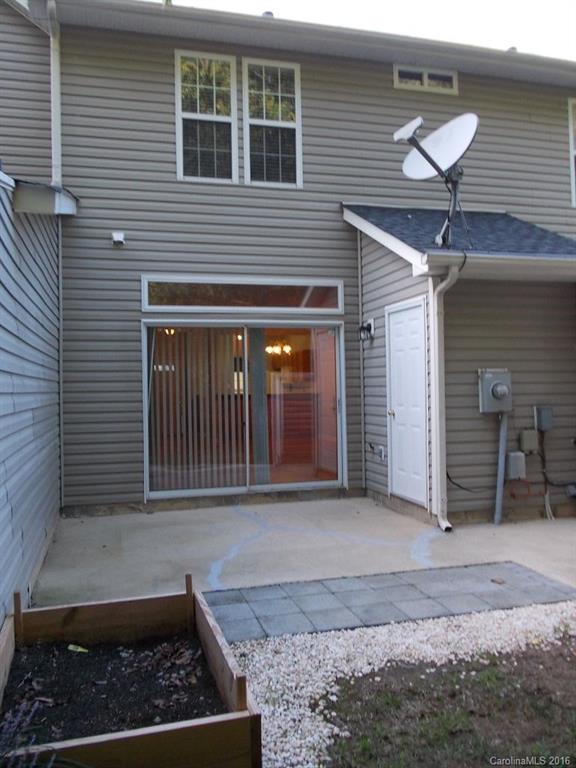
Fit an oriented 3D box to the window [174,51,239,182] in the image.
[{"bbox_3d":[-0.943,-3.118,7.267,0.716,1.516,0.080,-1,0,-15],"label":"window"}]

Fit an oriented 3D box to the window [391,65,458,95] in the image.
[{"bbox_3d":[1.782,-3.912,7.981,0.895,0.305,0.080,-1,0,-15],"label":"window"}]

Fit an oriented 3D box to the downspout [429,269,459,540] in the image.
[{"bbox_3d":[1.504,0.157,5.760,0.115,2.440,0.400,-1,0,-15],"label":"downspout"}]

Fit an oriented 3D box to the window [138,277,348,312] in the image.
[{"bbox_3d":[-0.488,-1.054,7.364,2.420,0.424,0.080,-1,0,-15],"label":"window"}]

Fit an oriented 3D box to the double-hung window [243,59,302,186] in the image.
[{"bbox_3d":[-0.175,-3.131,7.466,0.719,1.523,0.080,-1,0,-15],"label":"double-hung window"}]

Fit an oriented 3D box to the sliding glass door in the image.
[{"bbox_3d":[-0.473,0.298,7.364,2.327,1.990,0.100,-1,0,-15],"label":"sliding glass door"}]

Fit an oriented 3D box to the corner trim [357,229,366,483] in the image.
[{"bbox_3d":[0.929,-0.288,7.707,0.054,3.255,0.050,-1,0,-15],"label":"corner trim"}]

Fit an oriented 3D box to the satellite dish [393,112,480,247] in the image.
[{"bbox_3d":[1.390,-1.901,5.781,0.988,1.158,0.822,-1,0,-38],"label":"satellite dish"}]

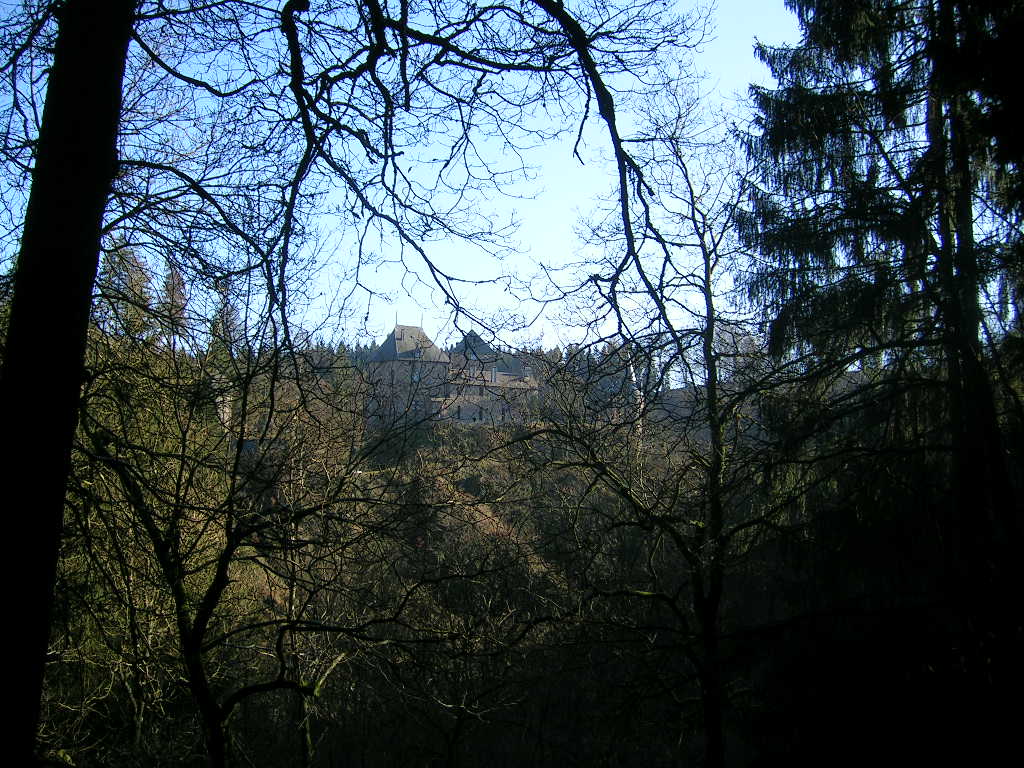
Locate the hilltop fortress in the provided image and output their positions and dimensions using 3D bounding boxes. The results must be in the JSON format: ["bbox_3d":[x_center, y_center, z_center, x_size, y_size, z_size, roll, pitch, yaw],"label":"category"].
[{"bbox_3d":[-11.686,-1.545,200.000,28.000,19.000,18.000,1,-3,-20],"label":"hilltop fortress"}]

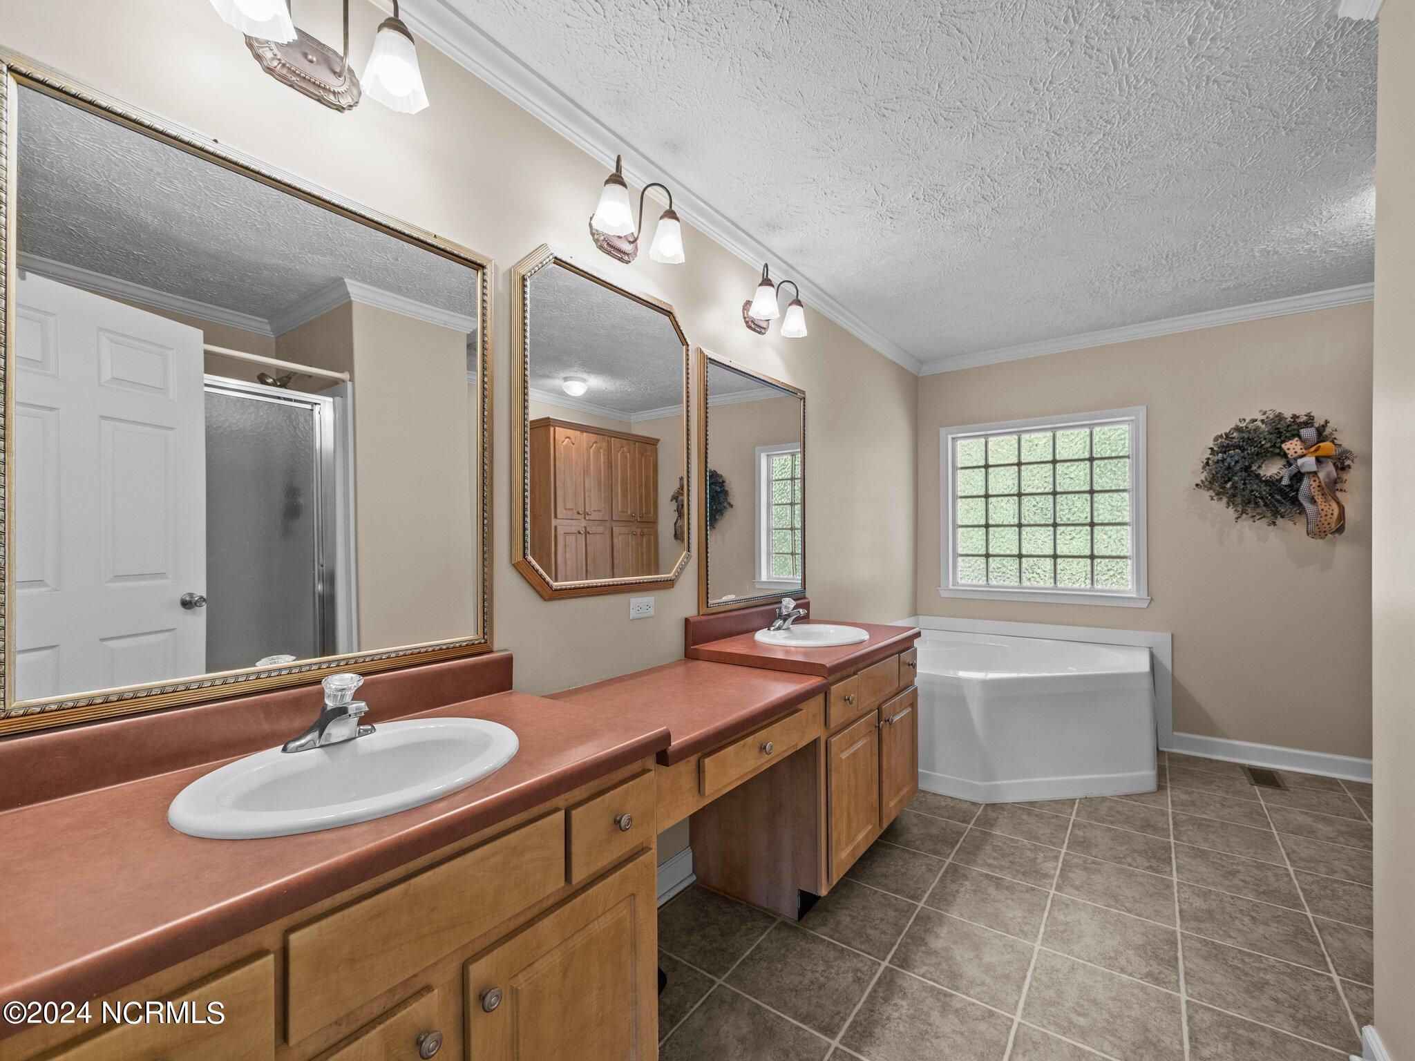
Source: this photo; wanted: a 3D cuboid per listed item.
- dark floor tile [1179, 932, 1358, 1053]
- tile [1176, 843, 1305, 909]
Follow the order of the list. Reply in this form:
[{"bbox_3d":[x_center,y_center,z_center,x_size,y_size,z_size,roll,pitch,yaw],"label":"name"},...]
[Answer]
[{"bbox_3d":[1.502,1.242,1.552,0.330,0.010,0.323,0,0,36],"label":"dark floor tile"},{"bbox_3d":[1.899,1.245,2.065,0.330,0.010,0.323,0,0,36],"label":"tile"}]

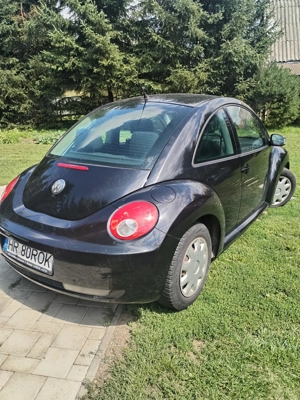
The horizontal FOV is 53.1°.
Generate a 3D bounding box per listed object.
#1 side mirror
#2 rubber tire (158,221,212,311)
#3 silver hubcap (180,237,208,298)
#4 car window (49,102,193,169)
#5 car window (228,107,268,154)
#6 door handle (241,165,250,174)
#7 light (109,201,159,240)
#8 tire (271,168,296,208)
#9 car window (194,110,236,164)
[{"bbox_3d":[1.396,-0.649,3.278,0.180,0.135,0.110,11,20,34],"label":"side mirror"},{"bbox_3d":[0.251,0.456,2.151,0.210,0.630,0.630,11,20,34],"label":"rubber tire"},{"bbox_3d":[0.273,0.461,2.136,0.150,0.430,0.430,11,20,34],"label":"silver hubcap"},{"bbox_3d":[-0.275,-0.568,2.395,1.080,0.140,0.950,11,49,34],"label":"car window"},{"bbox_3d":[1.015,-0.721,3.007,0.080,0.450,0.980,-9,8,38],"label":"car window"},{"bbox_3d":[0.865,-0.272,2.715,0.050,0.065,0.175,11,20,34],"label":"door handle"},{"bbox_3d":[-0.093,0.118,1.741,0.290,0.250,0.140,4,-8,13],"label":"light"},{"bbox_3d":[1.710,-0.129,4.114,0.630,0.630,0.210,-8,18,-26],"label":"tire"},{"bbox_3d":[0.475,-0.489,2.261,0.080,0.390,0.730,-9,8,38],"label":"car window"}]

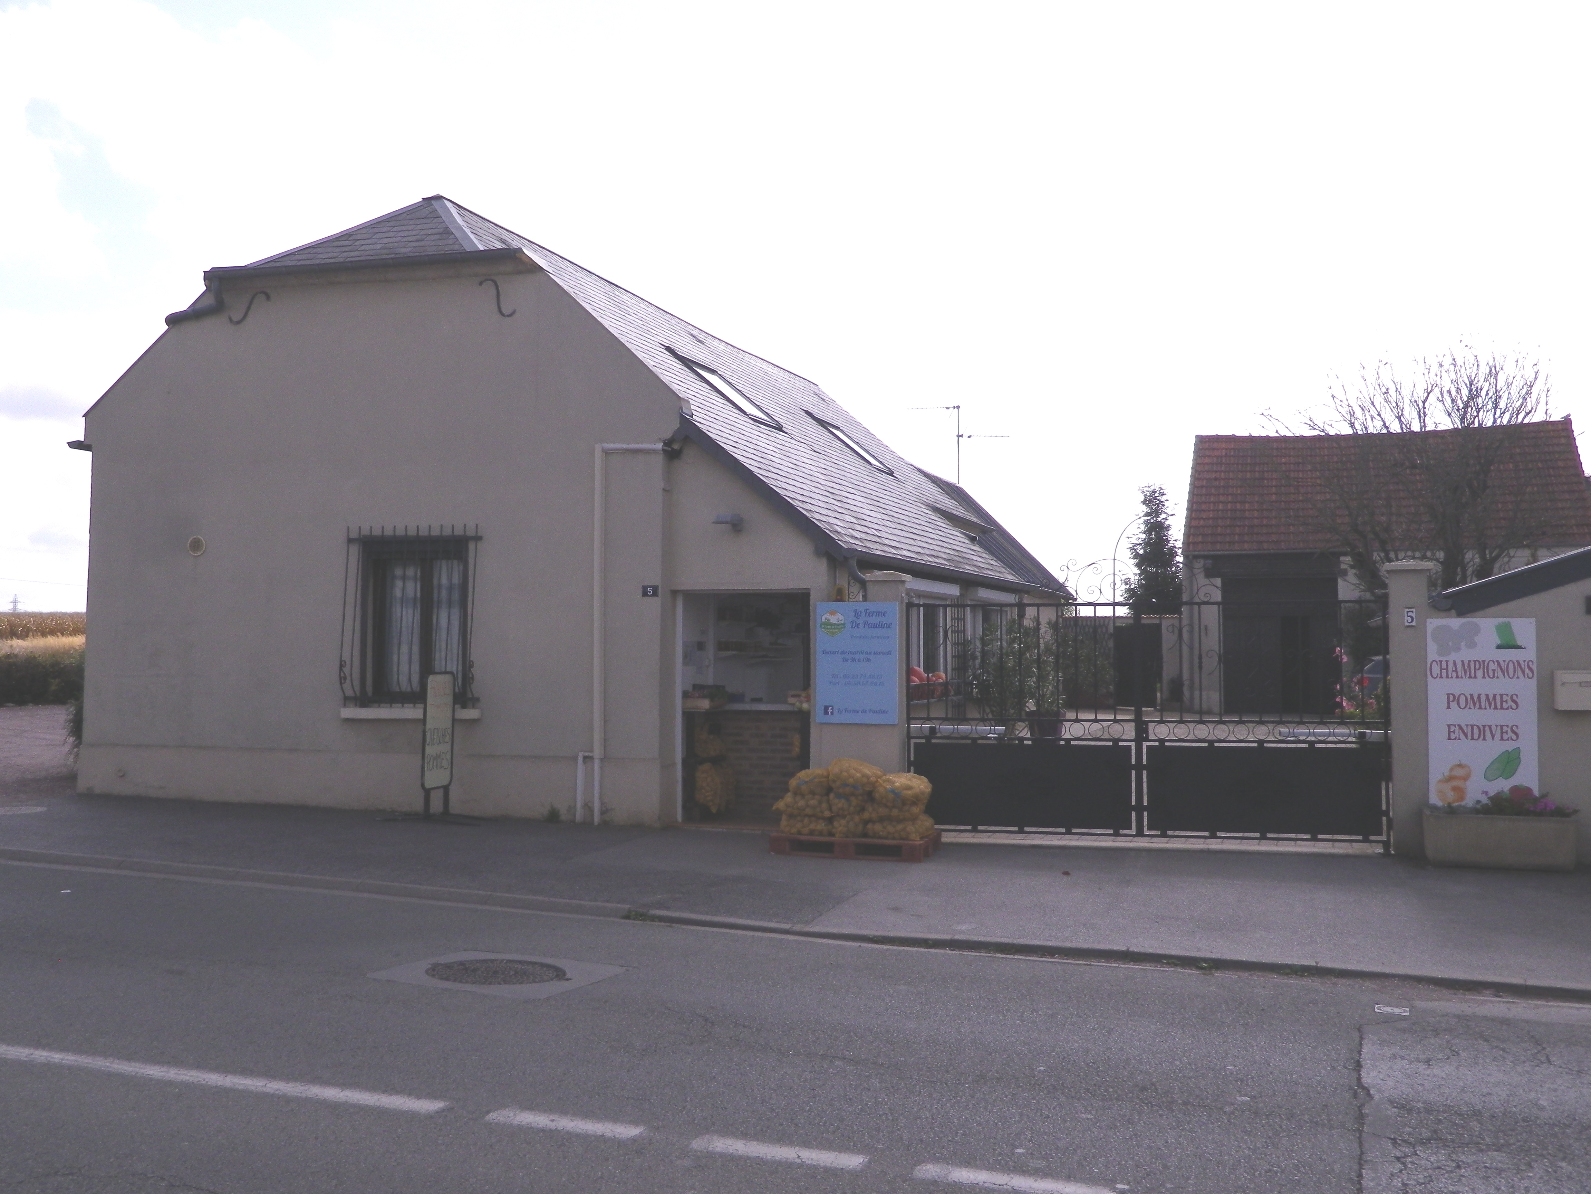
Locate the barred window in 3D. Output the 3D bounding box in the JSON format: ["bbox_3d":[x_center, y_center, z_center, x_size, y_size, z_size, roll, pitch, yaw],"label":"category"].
[{"bbox_3d":[-3.527,0.177,13.905,1.300,1.620,0.270,-1,-2,16],"label":"barred window"}]

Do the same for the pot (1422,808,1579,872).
[{"bbox_3d":[5.234,1.799,11.254,1.000,0.400,0.400,-1,-2,16],"label":"pot"}]

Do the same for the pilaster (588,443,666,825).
[{"bbox_3d":[-1.497,0.321,13.795,0.710,3.441,0.260,0,-3,13],"label":"pilaster"}]

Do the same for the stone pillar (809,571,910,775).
[{"bbox_3d":[0.540,0.915,12.911,0.800,2.250,0.380,-1,-2,16],"label":"stone pillar"}]

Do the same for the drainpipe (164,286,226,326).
[{"bbox_3d":[-5.781,-2.786,14.590,0.570,0.340,0.220,-1,-2,16],"label":"drainpipe"}]

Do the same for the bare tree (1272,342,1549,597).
[{"bbox_3d":[9.949,-0.853,24.500,4.100,5.900,4.000,-1,-2,16],"label":"bare tree"}]

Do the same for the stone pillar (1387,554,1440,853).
[{"bbox_3d":[4.805,0.874,11.846,0.360,2.290,0.360,-1,-2,16],"label":"stone pillar"}]

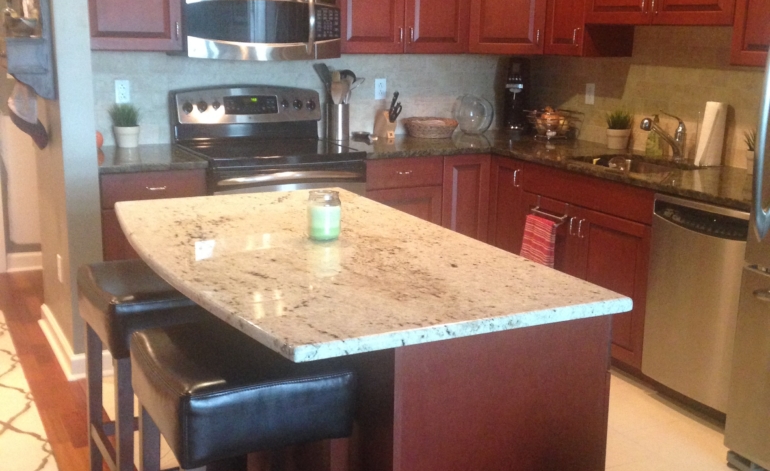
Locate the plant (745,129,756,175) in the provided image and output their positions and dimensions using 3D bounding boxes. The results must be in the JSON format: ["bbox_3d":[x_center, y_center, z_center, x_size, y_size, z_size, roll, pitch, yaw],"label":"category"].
[{"bbox_3d":[1.570,-0.361,4.061,0.150,0.225,0.150,-5,13,-27],"label":"plant"}]

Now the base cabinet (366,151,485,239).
[{"bbox_3d":[0.074,-0.015,5.147,0.705,0.875,0.625,-5,14,-27],"label":"base cabinet"}]

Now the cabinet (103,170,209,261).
[{"bbox_3d":[-1.137,0.095,4.539,0.465,0.875,0.625,-5,14,-27],"label":"cabinet"}]

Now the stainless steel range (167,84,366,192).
[{"bbox_3d":[-0.560,-0.102,4.747,0.765,1.192,0.670,-5,14,-27],"label":"stainless steel range"}]

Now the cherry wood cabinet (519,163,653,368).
[{"bbox_3d":[1.141,0.138,4.525,0.625,0.875,0.896,-5,14,-27],"label":"cherry wood cabinet"}]

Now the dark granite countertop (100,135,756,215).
[{"bbox_3d":[0.224,-0.256,4.077,2.560,0.040,2.420,-5,13,-27],"label":"dark granite countertop"}]

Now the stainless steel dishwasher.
[{"bbox_3d":[1.461,0.271,3.857,0.615,0.828,0.600,-5,14,-27],"label":"stainless steel dishwasher"}]

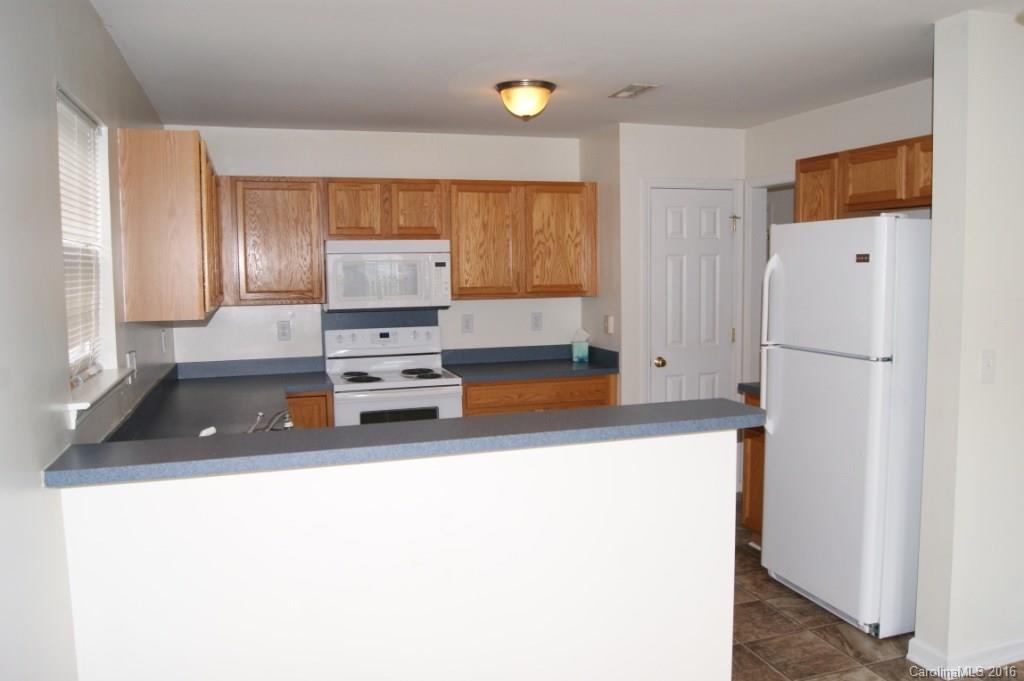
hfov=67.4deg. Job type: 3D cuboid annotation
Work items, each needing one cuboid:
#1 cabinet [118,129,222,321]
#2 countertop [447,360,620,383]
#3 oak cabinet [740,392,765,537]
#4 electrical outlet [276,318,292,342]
[{"bbox_3d":[-1.623,-0.519,3.768,0.325,0.763,1.454,-2,5,-18],"label":"cabinet"},{"bbox_3d":[0.103,0.194,5.045,1.034,0.040,0.620,-3,5,-18],"label":"countertop"},{"bbox_3d":[1.619,0.695,4.135,0.615,0.825,0.430,-2,5,-18],"label":"oak cabinet"},{"bbox_3d":[-1.436,-0.055,4.848,0.070,0.117,0.012,-3,5,-18],"label":"electrical outlet"}]

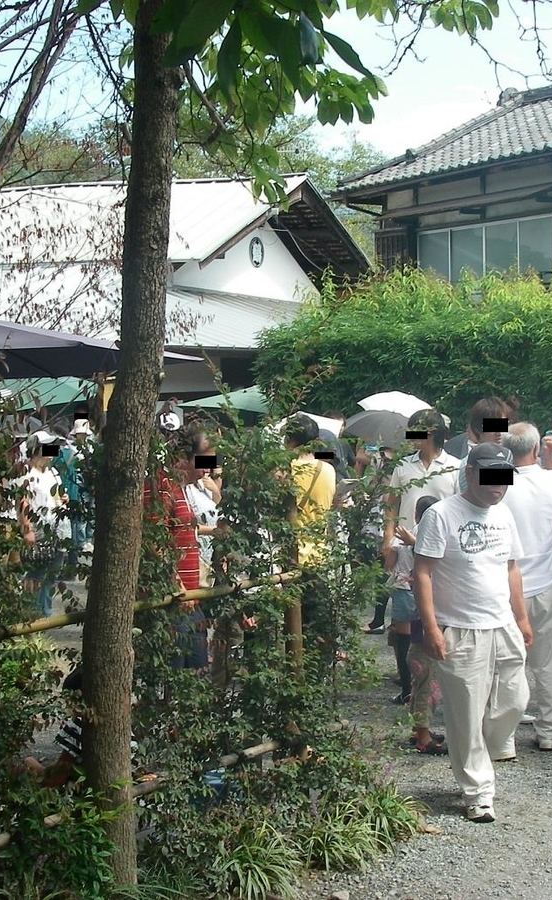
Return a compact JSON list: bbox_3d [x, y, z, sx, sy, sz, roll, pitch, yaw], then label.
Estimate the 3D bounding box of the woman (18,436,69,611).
[{"bbox_3d":[-1.933,0.648,10.950,0.380,1.600,0.470,1,3,37],"label":"woman"}]

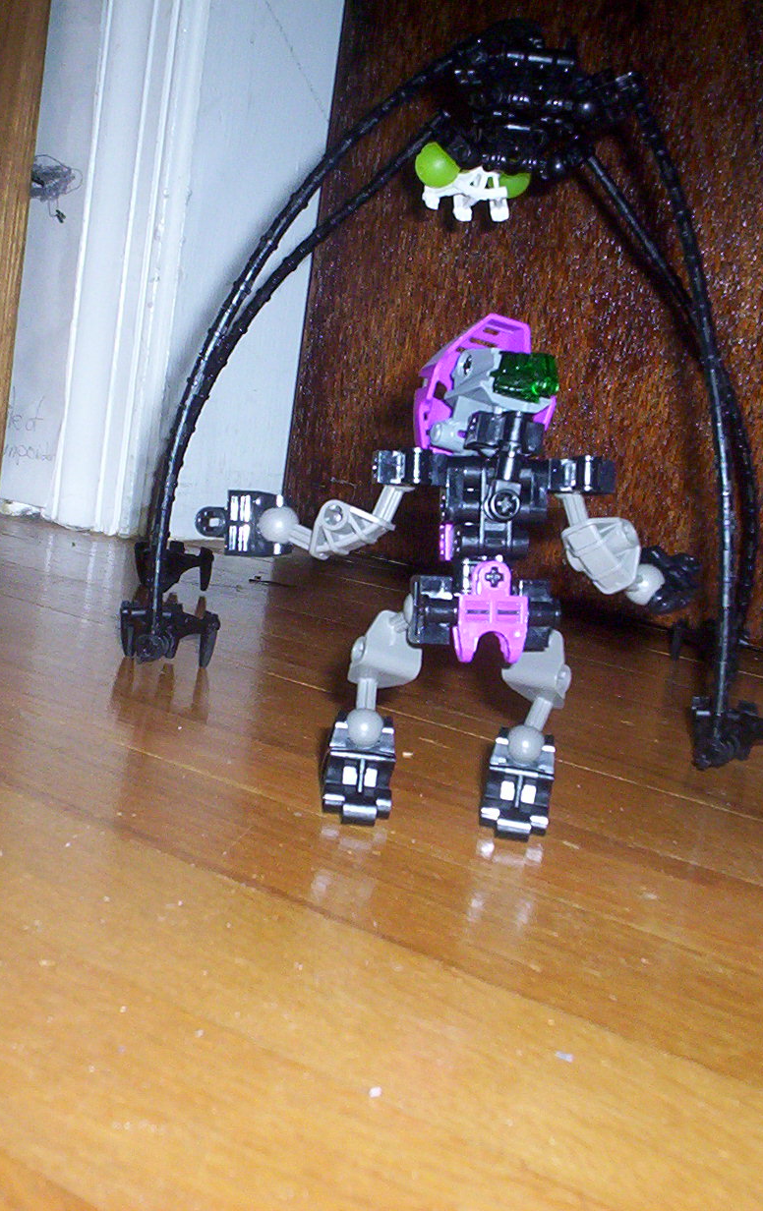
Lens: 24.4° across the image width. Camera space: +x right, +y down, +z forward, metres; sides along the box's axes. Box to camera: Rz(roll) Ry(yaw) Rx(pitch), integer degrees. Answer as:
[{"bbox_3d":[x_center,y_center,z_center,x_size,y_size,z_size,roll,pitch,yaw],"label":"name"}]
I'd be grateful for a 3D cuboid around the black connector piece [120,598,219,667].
[{"bbox_3d":[-0.074,0.009,0.620,0.035,0.022,0.024,8,9,0],"label":"black connector piece"}]

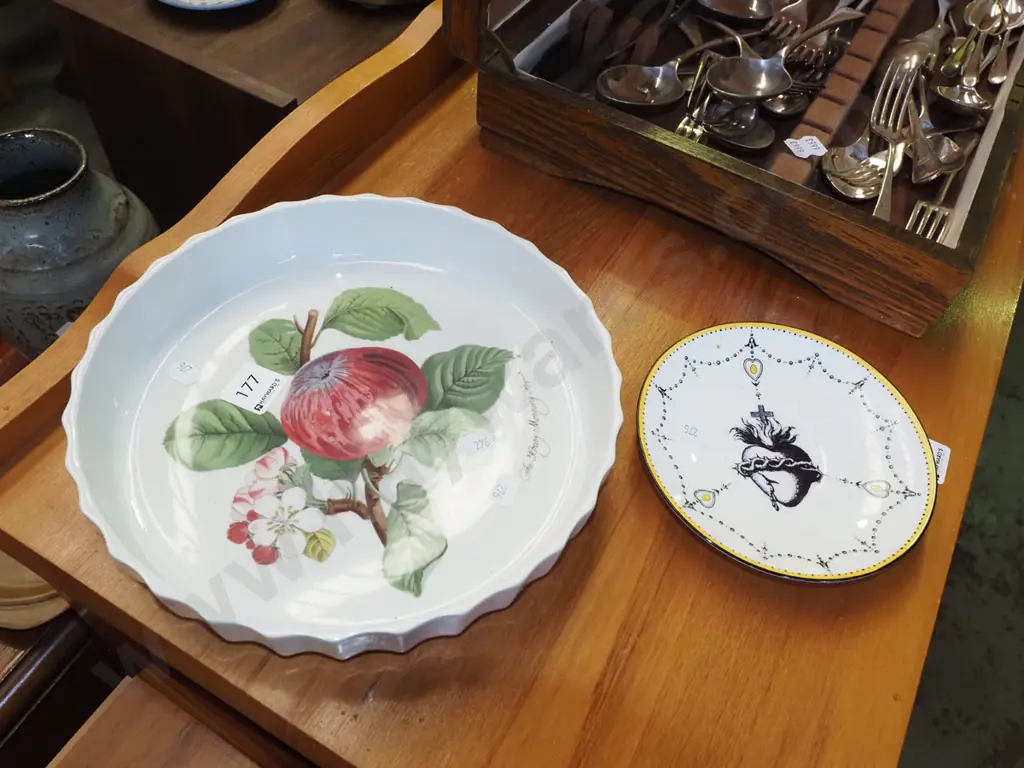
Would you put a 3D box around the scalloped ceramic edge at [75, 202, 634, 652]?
[{"bbox_3d":[-0.082,0.007,0.416,0.280,0.043,0.280,8,53,0],"label":"scalloped ceramic edge"}]

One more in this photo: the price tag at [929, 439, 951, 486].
[{"bbox_3d":[0.246,0.043,0.459,0.029,0.002,0.029,25,56,12],"label":"price tag"}]

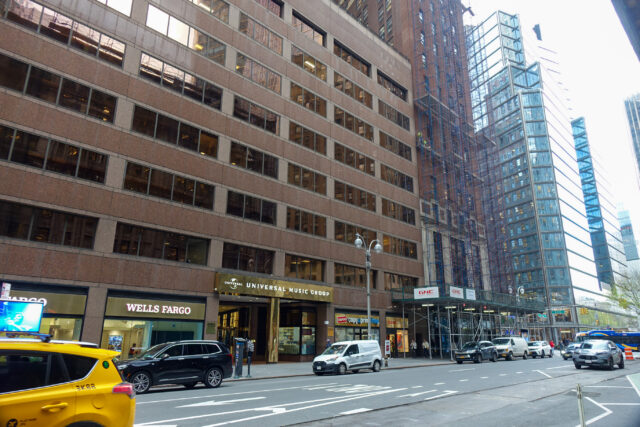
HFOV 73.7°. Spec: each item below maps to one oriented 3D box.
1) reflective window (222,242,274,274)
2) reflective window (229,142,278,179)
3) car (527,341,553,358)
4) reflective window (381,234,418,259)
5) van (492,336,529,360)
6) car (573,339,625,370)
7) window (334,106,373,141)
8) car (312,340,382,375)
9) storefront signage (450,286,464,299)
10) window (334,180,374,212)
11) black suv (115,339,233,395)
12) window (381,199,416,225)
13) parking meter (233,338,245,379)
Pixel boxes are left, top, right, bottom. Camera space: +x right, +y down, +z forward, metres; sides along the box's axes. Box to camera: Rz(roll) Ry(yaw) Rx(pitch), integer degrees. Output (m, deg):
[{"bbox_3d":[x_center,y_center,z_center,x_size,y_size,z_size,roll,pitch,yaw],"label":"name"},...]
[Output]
[{"bbox_3d":[-4.920,3.257,30.083,4.408,1.721,0.170,16,-23,-42],"label":"reflective window"},{"bbox_3d":[-5.117,-4.133,33.824,4.605,1.825,0.200,16,-23,-42],"label":"reflective window"},{"bbox_3d":[24.199,15.191,47.525,4.600,1.650,1.850,16,-23,-42],"label":"car"},{"bbox_3d":[8.421,3.538,44.418,0.200,1.803,6.158,-15,-23,43],"label":"reflective window"},{"bbox_3d":[17.644,12.627,40.049,5.450,2.090,2.020,16,-23,-42],"label":"van"},{"bbox_3d":[16.920,8.549,25.908,1.900,1.690,4.630,-15,-22,42],"label":"car"},{"bbox_3d":[3.451,-8.823,42.264,5.835,1.721,0.170,16,-23,-42],"label":"window"},{"bbox_3d":[1.676,8.331,24.803,1.880,1.840,4.800,-15,-23,43],"label":"car"},{"bbox_3d":[12.817,7.395,39.749,2.479,0.947,0.060,16,-23,-42],"label":"storefront signage"},{"bbox_3d":[3.416,-1.581,40.083,5.835,1.721,0.170,16,-23,-42],"label":"window"},{"bbox_3d":[-5.743,5.835,16.489,4.930,1.740,1.950,16,-23,-42],"label":"black suv"},{"bbox_3d":[8.443,-0.104,45.490,0.200,1.801,6.158,-15,-23,43],"label":"window"},{"bbox_3d":[-3.827,6.810,20.111,0.420,1.760,0.420,16,-23,-42],"label":"parking meter"}]

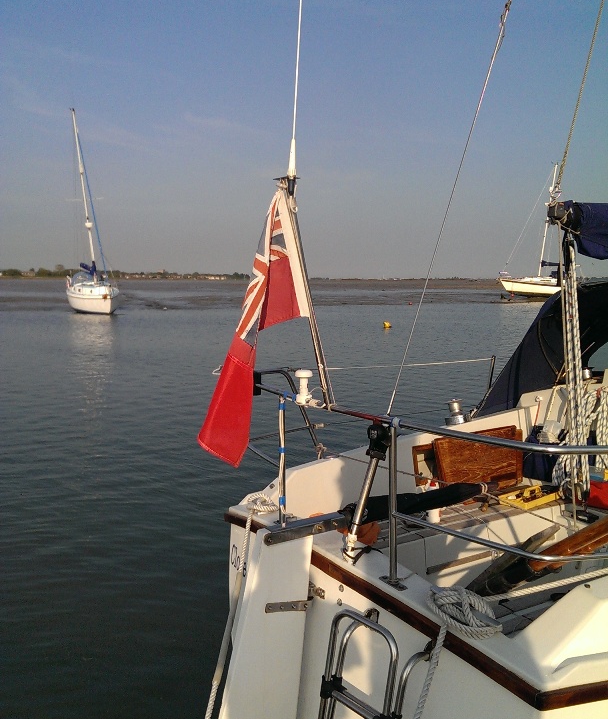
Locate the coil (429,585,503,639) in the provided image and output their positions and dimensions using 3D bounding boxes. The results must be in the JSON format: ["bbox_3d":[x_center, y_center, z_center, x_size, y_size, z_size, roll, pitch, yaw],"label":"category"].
[{"bbox_3d":[0.479,0.750,2.388,0.160,0.075,0.240,-4,7,-34],"label":"coil"}]

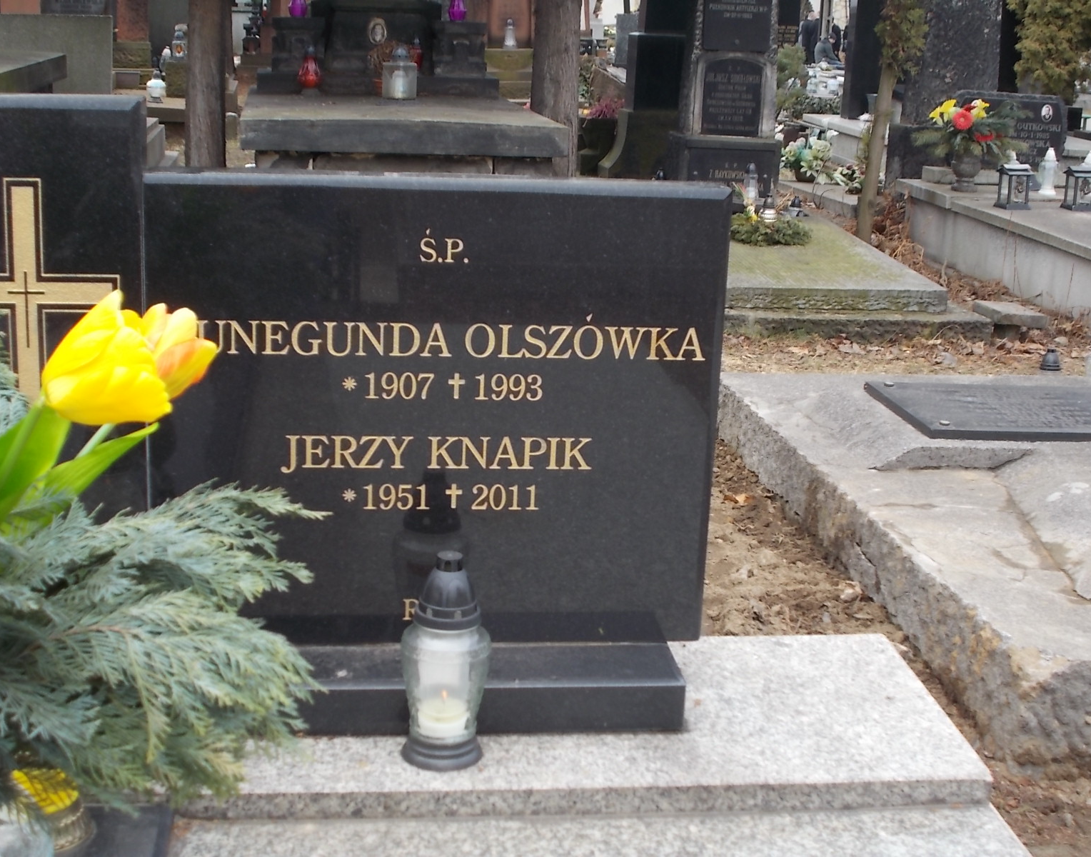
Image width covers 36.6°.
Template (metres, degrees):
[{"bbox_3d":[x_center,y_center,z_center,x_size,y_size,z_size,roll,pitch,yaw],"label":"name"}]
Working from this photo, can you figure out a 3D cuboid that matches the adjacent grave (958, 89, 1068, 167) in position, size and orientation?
[{"bbox_3d":[2.456,-1.578,8.717,0.565,0.385,0.100,1,14,-6],"label":"adjacent grave"}]

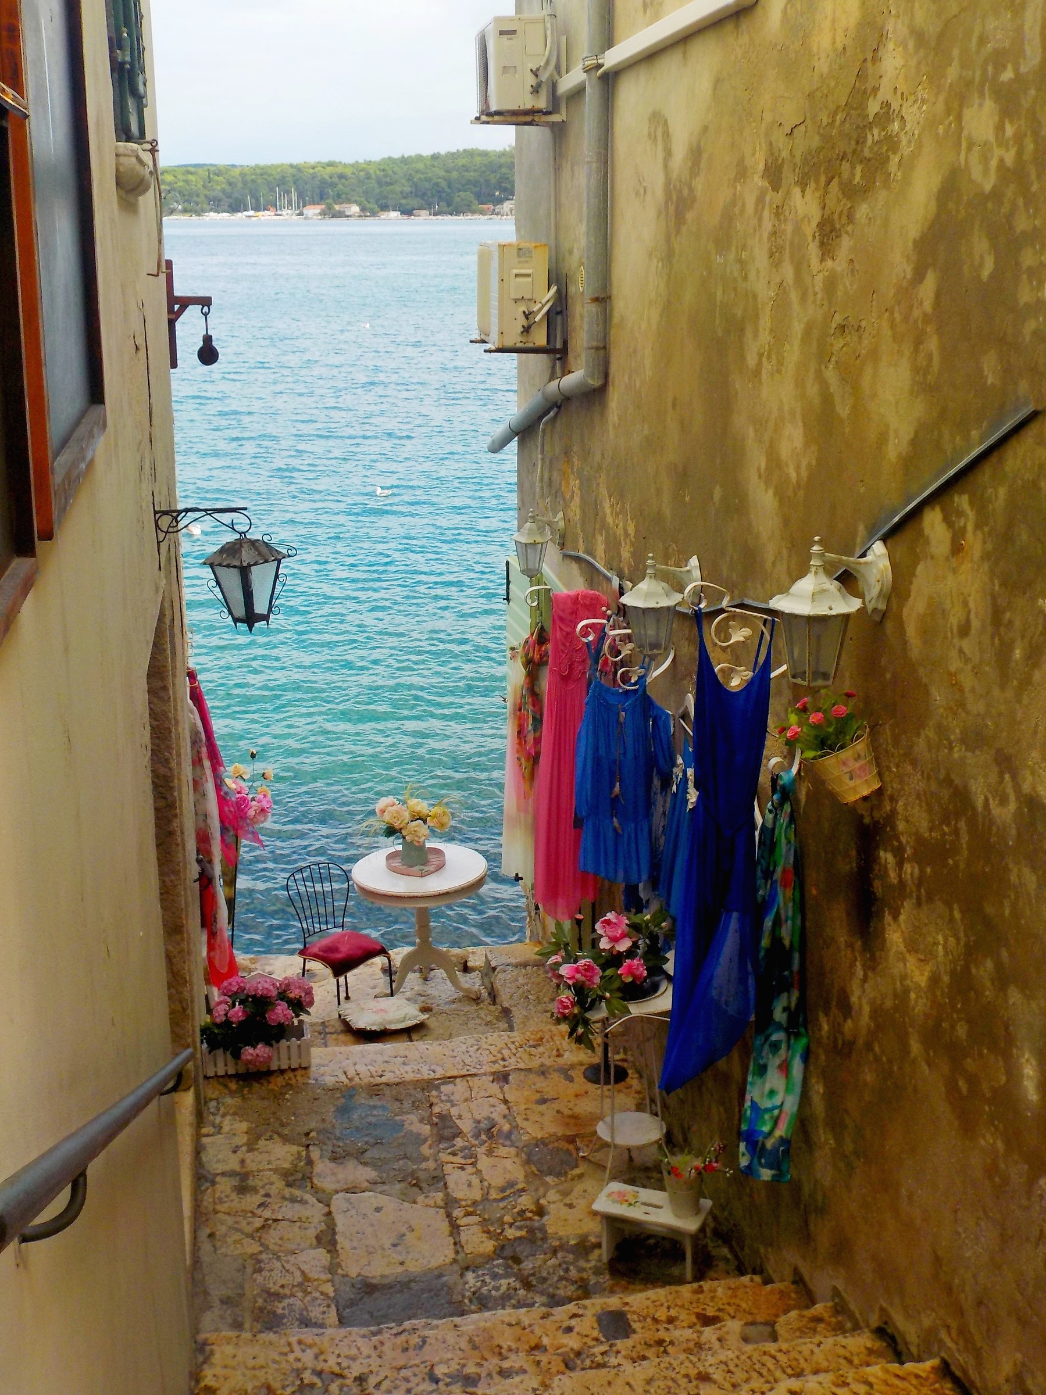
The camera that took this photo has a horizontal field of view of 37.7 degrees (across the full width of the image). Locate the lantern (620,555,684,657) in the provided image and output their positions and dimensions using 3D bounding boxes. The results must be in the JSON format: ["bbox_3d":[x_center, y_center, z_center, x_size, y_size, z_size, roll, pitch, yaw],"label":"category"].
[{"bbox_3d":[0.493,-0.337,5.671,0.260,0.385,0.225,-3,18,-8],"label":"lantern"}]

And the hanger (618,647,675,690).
[{"bbox_3d":[0.502,-0.117,6.215,0.225,0.170,0.050,-3,18,-8],"label":"hanger"}]

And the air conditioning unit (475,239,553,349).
[{"bbox_3d":[-0.057,-2.214,8.396,0.280,0.535,0.780,-3,18,-8],"label":"air conditioning unit"}]

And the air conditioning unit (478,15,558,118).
[{"bbox_3d":[-0.052,-3.318,8.050,0.280,0.455,0.720,-3,18,-8],"label":"air conditioning unit"}]

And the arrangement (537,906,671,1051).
[{"bbox_3d":[0.328,1.095,5.976,0.500,0.570,0.500,-3,18,-8],"label":"arrangement"}]

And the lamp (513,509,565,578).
[{"bbox_3d":[0.090,-0.846,8.396,0.290,0.390,0.225,-3,18,-8],"label":"lamp"}]

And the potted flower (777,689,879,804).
[{"bbox_3d":[0.794,0.120,3.927,0.235,0.295,0.220,-26,20,0],"label":"potted flower"}]

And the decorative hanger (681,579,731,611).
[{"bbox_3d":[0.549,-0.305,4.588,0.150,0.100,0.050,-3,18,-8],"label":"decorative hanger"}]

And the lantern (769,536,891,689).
[{"bbox_3d":[0.775,-0.213,3.861,0.300,0.385,0.225,-3,18,-8],"label":"lantern"}]

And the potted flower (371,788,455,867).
[{"bbox_3d":[-0.586,0.703,8.193,0.400,0.440,0.340,0,18,0],"label":"potted flower"}]

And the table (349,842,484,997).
[{"bbox_3d":[-0.560,1.260,8.394,0.735,0.690,0.735,0,18,0],"label":"table"}]

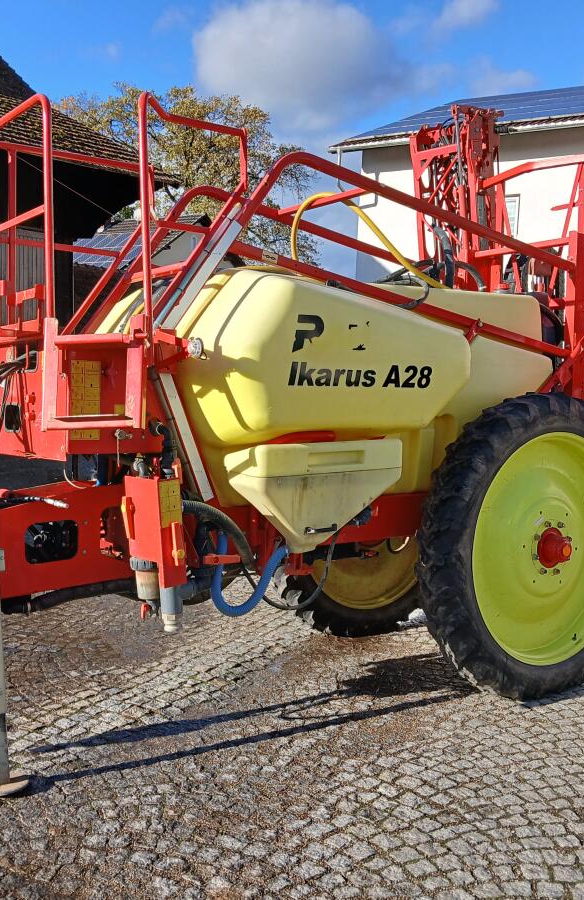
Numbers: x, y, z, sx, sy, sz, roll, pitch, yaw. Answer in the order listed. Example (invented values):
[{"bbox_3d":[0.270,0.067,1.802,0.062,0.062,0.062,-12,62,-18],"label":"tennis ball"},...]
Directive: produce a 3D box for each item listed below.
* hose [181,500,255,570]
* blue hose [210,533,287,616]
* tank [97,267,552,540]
[{"bbox_3d":[-0.325,0.399,4.107,0.360,0.340,0.140,-1,3,-34],"label":"hose"},{"bbox_3d":[-0.200,0.559,4.141,0.390,0.385,0.180,-1,3,-34],"label":"blue hose"},{"bbox_3d":[0.122,-0.270,4.998,2.400,1.220,1.720,-1,3,-34],"label":"tank"}]

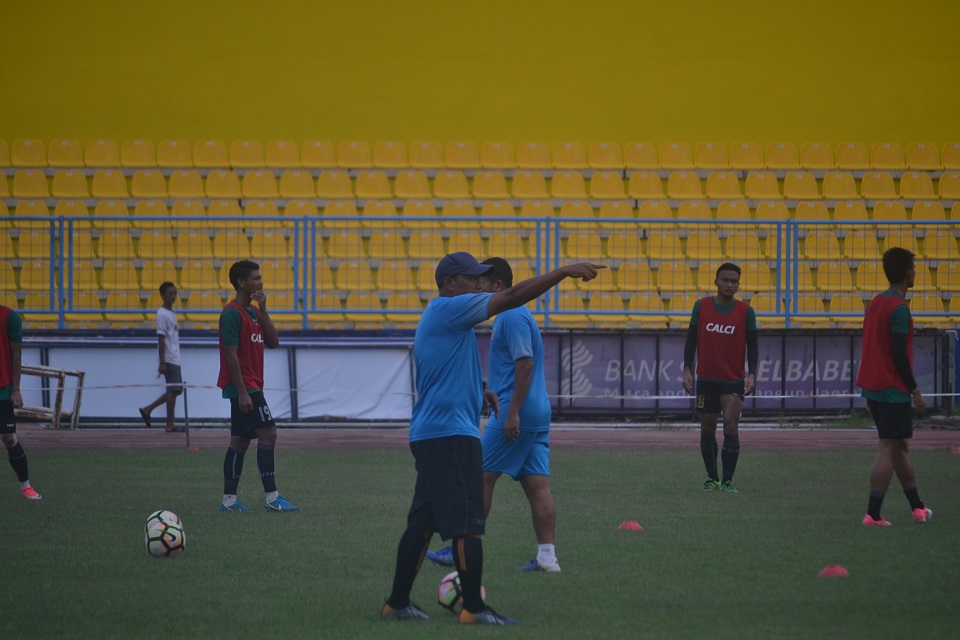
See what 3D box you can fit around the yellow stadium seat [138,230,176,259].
[{"bbox_3d":[-4.085,-0.949,91.045,0.455,0.355,0.410,0,0,-8],"label":"yellow stadium seat"}]

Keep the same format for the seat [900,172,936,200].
[{"bbox_3d":[5.628,-1.723,92.550,0.450,0.355,0.420,0,0,-5],"label":"seat"}]

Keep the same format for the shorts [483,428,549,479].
[{"bbox_3d":[0.192,0.720,39.400,0.390,0.320,0.420,0,0,-5],"label":"shorts"}]

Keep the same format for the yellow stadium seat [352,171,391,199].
[{"bbox_3d":[-1.337,-1.669,88.695,0.450,0.350,0.420,0,0,-4],"label":"yellow stadium seat"}]

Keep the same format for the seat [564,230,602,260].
[{"bbox_3d":[1.286,-0.921,89.224,0.440,0.350,0.420,0,0,-5],"label":"seat"}]

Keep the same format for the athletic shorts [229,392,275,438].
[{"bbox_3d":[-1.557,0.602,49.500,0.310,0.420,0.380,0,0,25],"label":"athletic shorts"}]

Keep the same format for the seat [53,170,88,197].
[{"bbox_3d":[-5.144,-1.702,90.505,0.440,0.350,0.420,0,0,-5],"label":"seat"}]

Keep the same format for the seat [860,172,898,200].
[{"bbox_3d":[5.167,-1.731,93.225,0.455,0.355,0.410,0,0,-2],"label":"seat"}]

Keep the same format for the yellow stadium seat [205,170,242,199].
[{"bbox_3d":[-3.155,-1.667,88.552,0.450,0.350,0.420,0,0,-4],"label":"yellow stadium seat"}]

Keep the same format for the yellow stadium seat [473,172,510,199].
[{"bbox_3d":[0.133,-1.707,91.013,0.440,0.350,0.420,0,0,-5],"label":"yellow stadium seat"}]

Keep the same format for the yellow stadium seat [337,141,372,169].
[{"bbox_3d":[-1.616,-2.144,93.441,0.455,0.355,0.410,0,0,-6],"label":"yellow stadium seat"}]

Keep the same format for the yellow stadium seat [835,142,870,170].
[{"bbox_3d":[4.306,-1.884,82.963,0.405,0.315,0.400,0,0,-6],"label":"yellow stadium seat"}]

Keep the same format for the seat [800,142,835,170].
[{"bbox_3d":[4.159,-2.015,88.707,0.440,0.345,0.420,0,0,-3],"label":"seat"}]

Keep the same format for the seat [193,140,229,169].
[{"bbox_3d":[-3.051,-1.892,82.169,0.405,0.315,0.400,0,0,-6],"label":"seat"}]

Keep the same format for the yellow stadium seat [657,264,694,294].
[{"bbox_3d":[2.446,-0.539,89.996,0.450,0.355,0.420,0,0,-5],"label":"yellow stadium seat"}]

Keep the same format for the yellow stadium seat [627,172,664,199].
[{"bbox_3d":[2.045,-1.662,88.961,0.450,0.350,0.420,0,0,-4],"label":"yellow stadium seat"}]

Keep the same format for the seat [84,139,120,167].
[{"bbox_3d":[-4.679,-2.076,89.232,0.450,0.350,0.420,0,0,-4],"label":"seat"}]

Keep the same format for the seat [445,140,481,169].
[{"bbox_3d":[-0.219,-2.125,92.882,0.450,0.355,0.420,0,0,-5],"label":"seat"}]

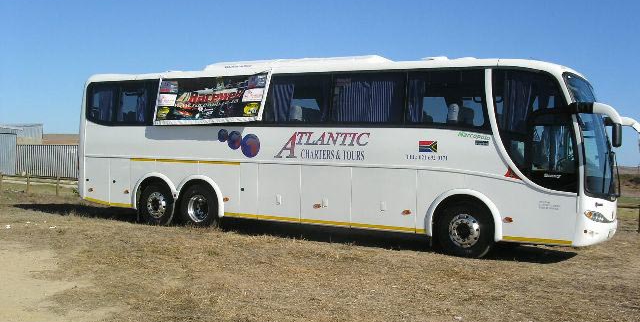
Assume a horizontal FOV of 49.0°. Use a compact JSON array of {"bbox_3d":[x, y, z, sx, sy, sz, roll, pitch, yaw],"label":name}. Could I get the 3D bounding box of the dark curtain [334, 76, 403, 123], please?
[{"bbox_3d":[0.936,-1.188,13.912,1.420,0.940,0.100,2,3,31],"label":"dark curtain"}]

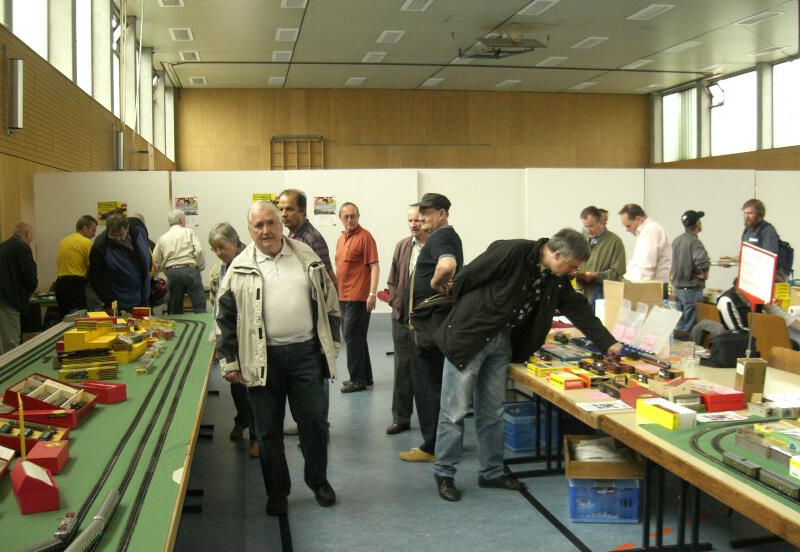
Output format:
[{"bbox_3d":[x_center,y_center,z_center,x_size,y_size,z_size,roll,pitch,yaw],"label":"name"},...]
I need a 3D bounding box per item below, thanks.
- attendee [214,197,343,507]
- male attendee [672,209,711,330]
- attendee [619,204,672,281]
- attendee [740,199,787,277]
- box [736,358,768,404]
[{"bbox_3d":[-0.693,0.447,5.050,0.700,1.745,0.450,-1,4,-5],"label":"attendee"},{"bbox_3d":[2.679,0.222,8.100,0.440,1.649,0.300,3,5,41],"label":"male attendee"},{"bbox_3d":[2.222,0.217,7.950,0.480,1.760,0.500,-2,4,-14],"label":"attendee"},{"bbox_3d":[3.435,0.152,8.300,0.400,1.746,0.480,-4,5,-41],"label":"attendee"},{"bbox_3d":[1.638,0.490,4.081,0.103,0.197,0.083,-1,4,-1],"label":"box"}]

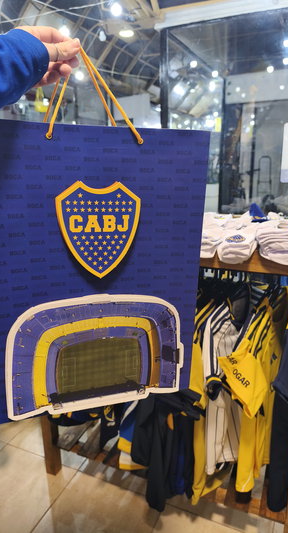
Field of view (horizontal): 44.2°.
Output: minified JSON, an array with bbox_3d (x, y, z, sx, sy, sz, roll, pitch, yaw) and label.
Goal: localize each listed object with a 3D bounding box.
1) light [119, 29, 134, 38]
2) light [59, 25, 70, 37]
[{"bbox_3d":[-0.186,-2.470,3.757,0.165,0.050,0.165,-1,13,0],"label":"light"},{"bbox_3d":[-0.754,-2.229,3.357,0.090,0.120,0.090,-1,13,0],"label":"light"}]

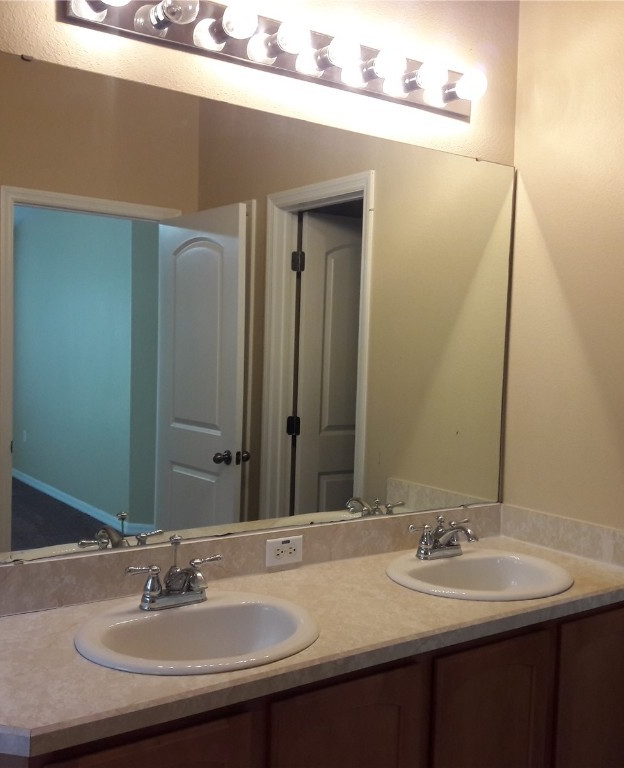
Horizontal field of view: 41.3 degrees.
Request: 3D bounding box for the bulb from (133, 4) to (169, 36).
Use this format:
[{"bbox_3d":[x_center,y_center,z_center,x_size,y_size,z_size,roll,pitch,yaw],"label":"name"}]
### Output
[{"bbox_3d":[-0.362,-0.828,1.888,0.077,0.077,0.085,0,3,-35],"label":"bulb"}]

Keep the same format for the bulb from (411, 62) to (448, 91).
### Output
[{"bbox_3d":[0.319,-0.837,2.248,0.080,0.080,0.098,0,3,-35],"label":"bulb"}]

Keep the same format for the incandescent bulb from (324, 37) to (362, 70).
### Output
[{"bbox_3d":[0.075,-0.837,2.076,0.080,0.080,0.098,0,3,-35],"label":"incandescent bulb"}]

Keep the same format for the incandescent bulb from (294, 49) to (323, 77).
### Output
[{"bbox_3d":[-0.004,-0.830,2.141,0.077,0.077,0.085,0,3,-35],"label":"incandescent bulb"}]

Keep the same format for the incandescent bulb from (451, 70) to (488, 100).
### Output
[{"bbox_3d":[0.441,-0.838,2.335,0.080,0.080,0.098,0,3,-35],"label":"incandescent bulb"}]

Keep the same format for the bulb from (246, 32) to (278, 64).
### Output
[{"bbox_3d":[-0.121,-0.831,2.058,0.077,0.077,0.085,0,3,-35],"label":"bulb"}]

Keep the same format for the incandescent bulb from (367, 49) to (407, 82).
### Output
[{"bbox_3d":[0.197,-0.837,2.162,0.080,0.080,0.098,0,3,-35],"label":"incandescent bulb"}]

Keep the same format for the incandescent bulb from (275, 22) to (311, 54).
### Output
[{"bbox_3d":[-0.048,-0.836,1.990,0.080,0.080,0.098,0,3,-35],"label":"incandescent bulb"}]

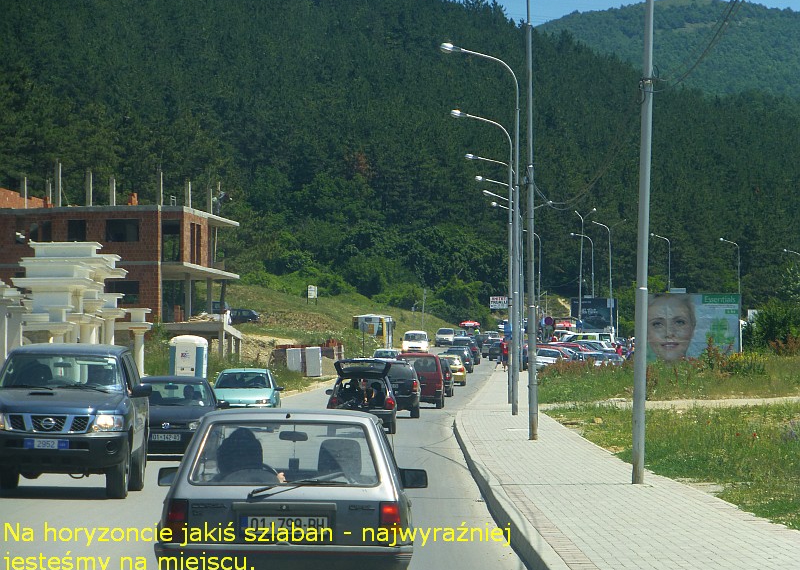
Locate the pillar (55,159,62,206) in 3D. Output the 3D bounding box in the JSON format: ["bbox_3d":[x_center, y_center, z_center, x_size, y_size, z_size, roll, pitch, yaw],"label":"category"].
[{"bbox_3d":[-17.873,-5.315,213.000,0.290,2.500,0.320,0,-1,4],"label":"pillar"}]

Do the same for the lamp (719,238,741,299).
[{"bbox_3d":[40.565,-0.369,500.000,2.500,11.000,0.350,0,-1,14],"label":"lamp"}]

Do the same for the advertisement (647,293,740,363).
[{"bbox_3d":[12.111,1.932,169.000,4.150,3.200,0.250,0,-1,6],"label":"advertisement"}]

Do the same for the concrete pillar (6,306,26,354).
[{"bbox_3d":[-10.829,1.852,115.000,0.500,2.550,0.500,0,-1,5],"label":"concrete pillar"}]

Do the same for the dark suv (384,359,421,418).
[{"bbox_3d":[-0.290,2.950,117.200,1.720,1.630,4.200,0,-1,1],"label":"dark suv"}]

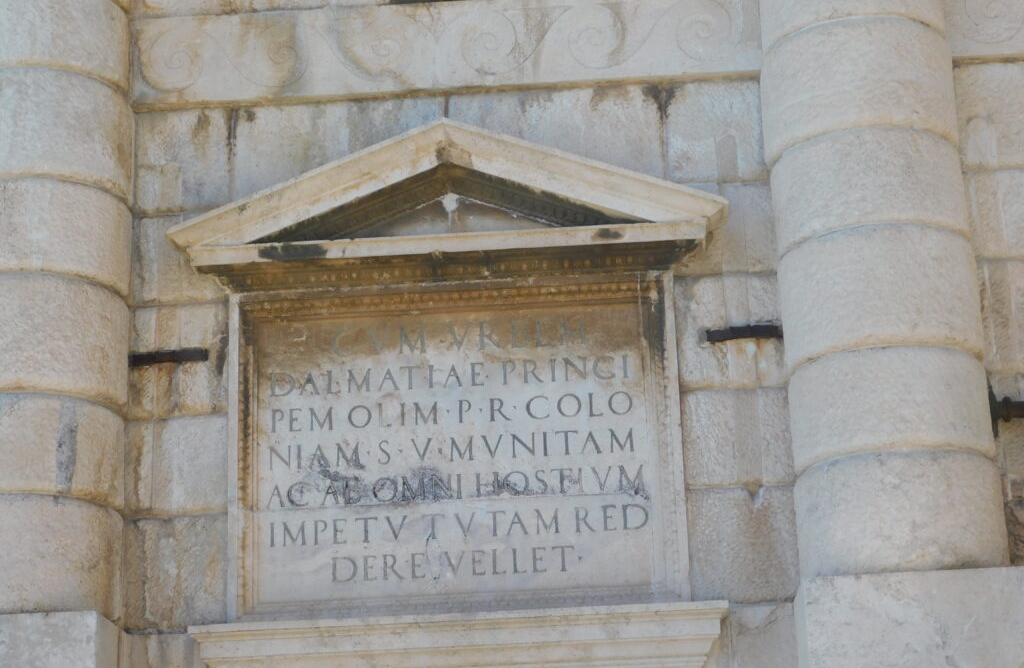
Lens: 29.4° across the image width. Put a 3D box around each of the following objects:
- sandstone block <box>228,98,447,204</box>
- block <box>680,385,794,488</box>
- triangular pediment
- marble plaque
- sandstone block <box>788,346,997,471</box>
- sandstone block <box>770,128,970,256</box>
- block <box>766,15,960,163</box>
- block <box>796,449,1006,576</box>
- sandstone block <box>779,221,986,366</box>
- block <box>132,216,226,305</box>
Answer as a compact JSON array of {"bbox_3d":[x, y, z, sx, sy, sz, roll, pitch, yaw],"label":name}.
[{"bbox_3d":[-0.892,-0.918,10.284,1.122,0.606,0.330,-3,-17,2],"label":"sandstone block"},{"bbox_3d":[1.186,0.582,10.325,0.540,0.530,0.300,-3,-16,2],"label":"block"},{"bbox_3d":[-0.345,-0.723,10.473,2.945,0.790,0.410,-3,-16,2],"label":"triangular pediment"},{"bbox_3d":[-0.297,0.587,10.253,2.375,1.750,0.160,-3,-16,2],"label":"marble plaque"},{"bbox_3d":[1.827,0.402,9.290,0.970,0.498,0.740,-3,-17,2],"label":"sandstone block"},{"bbox_3d":[1.893,-0.766,10.298,1.010,0.550,0.560,-3,-16,2],"label":"sandstone block"},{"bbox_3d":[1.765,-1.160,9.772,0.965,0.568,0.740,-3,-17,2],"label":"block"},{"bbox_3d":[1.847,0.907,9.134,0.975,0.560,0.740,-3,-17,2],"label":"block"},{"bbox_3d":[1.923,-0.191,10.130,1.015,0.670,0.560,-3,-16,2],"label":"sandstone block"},{"bbox_3d":[-1.700,-0.356,10.146,0.527,0.488,0.310,-3,-17,2],"label":"block"}]

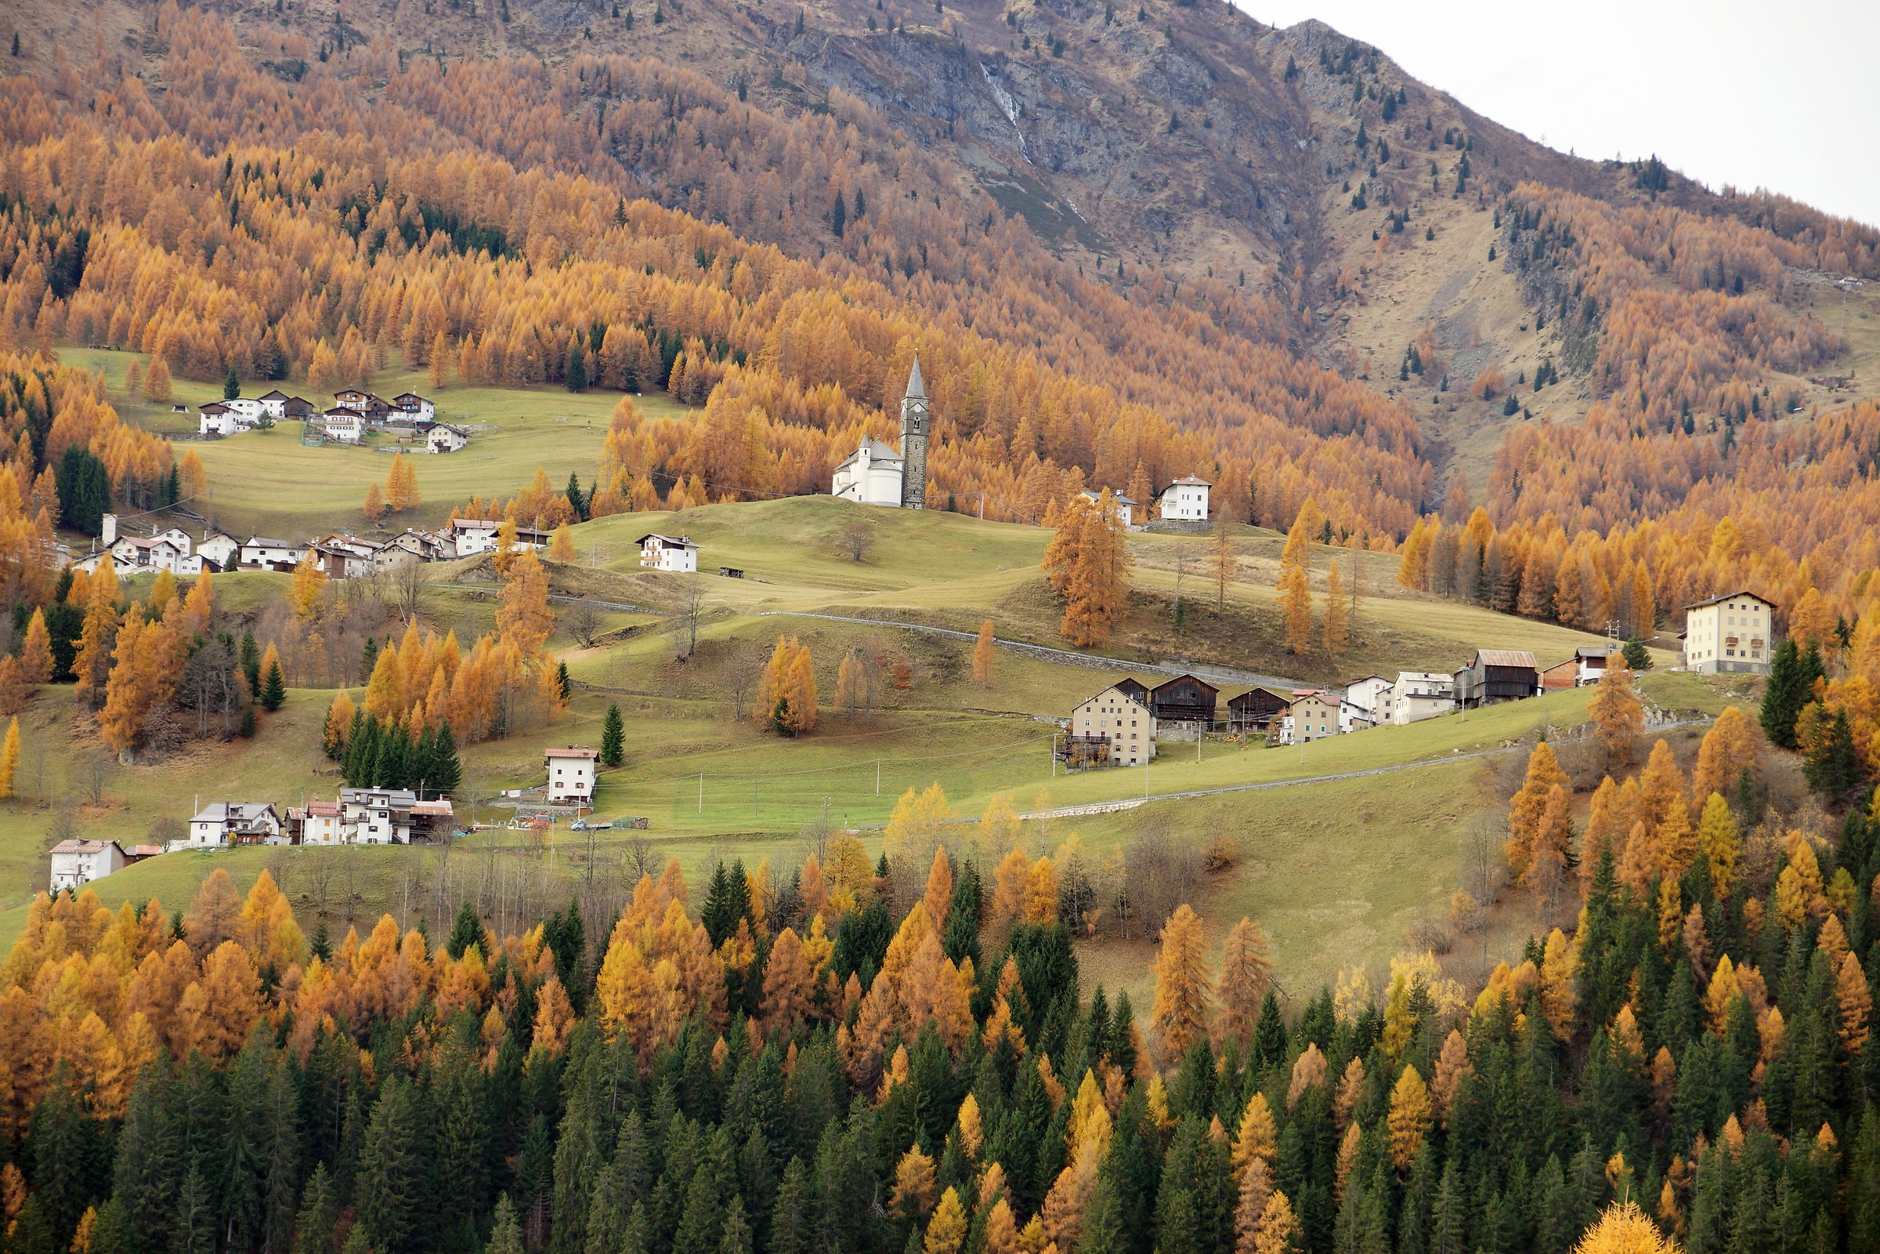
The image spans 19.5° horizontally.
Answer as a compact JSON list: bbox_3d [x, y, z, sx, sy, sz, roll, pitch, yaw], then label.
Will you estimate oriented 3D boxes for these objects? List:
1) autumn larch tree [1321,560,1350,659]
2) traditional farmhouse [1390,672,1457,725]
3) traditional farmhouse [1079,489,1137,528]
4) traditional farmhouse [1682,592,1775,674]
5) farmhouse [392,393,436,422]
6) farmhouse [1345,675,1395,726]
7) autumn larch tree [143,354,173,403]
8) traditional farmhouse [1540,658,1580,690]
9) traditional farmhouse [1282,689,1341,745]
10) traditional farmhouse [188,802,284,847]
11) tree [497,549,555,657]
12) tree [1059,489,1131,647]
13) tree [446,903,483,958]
[{"bbox_3d":[79.050,-3.370,1095.000,5.690,19.460,5.690,1,-6,0],"label":"autumn larch tree"},{"bbox_3d":[88.840,13.060,1005.000,9.600,9.400,9.600,3,-5,-16],"label":"traditional farmhouse"},{"bbox_3d":[38.630,-27.160,1260.000,10.430,8.300,10.500,3,-6,-17],"label":"traditional farmhouse"},{"bbox_3d":[143.850,1.070,1000.000,12.200,14.800,12.200,3,-6,-22],"label":"traditional farmhouse"},{"bbox_3d":[-157.380,-65.730,1641.160,10.000,8.400,10.000,-1,-7,22],"label":"farmhouse"},{"bbox_3d":[81.240,13.860,1035.000,9.800,9.200,9.800,2,-6,-10],"label":"farmhouse"},{"bbox_3d":[-242.500,-76.960,1700.000,8.830,14.430,8.830,1,-6,0],"label":"autumn larch tree"},{"bbox_3d":[120.950,9.190,1070.000,6.800,5.800,7.000,2,-6,0],"label":"traditional farmhouse"},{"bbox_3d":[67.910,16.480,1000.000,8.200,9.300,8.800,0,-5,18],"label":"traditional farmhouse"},{"bbox_3d":[-132.800,37.340,1035.000,14.000,8.300,10.000,-4,-6,35],"label":"traditional farmhouse"},{"bbox_3d":[-89.650,-5.190,1186.610,12.000,23.000,12.000,2,-7,-4],"label":"tree"},{"bbox_3d":[32.100,-12.290,1130.000,14.070,32.250,14.070,2,-6,0],"label":"tree"},{"bbox_3d":[-83.480,55.100,965.000,6.800,13.300,6.800,0,-5,0],"label":"tree"}]

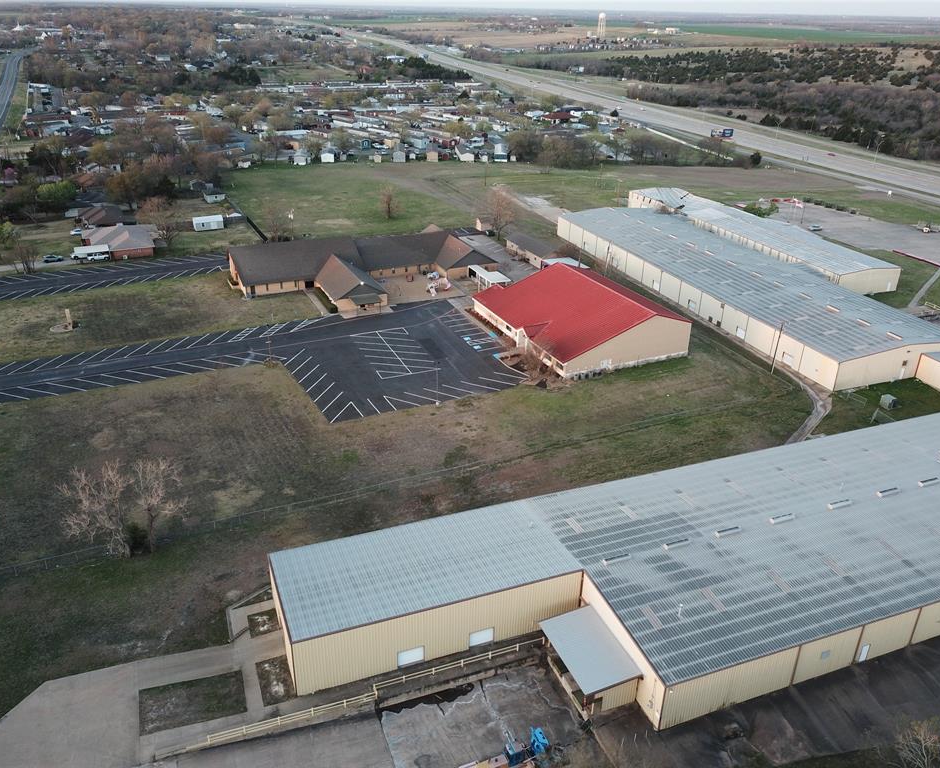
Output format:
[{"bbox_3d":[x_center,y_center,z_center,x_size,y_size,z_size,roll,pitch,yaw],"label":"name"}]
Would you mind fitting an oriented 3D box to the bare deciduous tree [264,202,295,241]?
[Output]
[{"bbox_3d":[-53.247,-43.822,209.641,7.632,10.733,7.251,-5,27,-13],"label":"bare deciduous tree"}]

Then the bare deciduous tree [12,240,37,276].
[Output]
[{"bbox_3d":[-105.660,-29.886,182.439,5.219,7.897,4.958,-14,30,-28],"label":"bare deciduous tree"}]

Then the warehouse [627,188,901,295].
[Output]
[{"bbox_3d":[77.285,-42.905,217.772,18.949,6.375,91.344,-8,28,-18],"label":"warehouse"}]

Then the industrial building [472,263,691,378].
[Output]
[{"bbox_3d":[21.566,-14.789,155.476,27.982,8.892,36.656,-11,29,-23],"label":"industrial building"}]

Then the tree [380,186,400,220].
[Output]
[{"bbox_3d":[-24.707,-55.106,234.674,5.797,9.906,5.508,-2,26,-6],"label":"tree"}]

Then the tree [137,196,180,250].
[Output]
[{"bbox_3d":[-80.195,-42.377,202.585,11.063,13.437,10.510,-9,28,-20],"label":"tree"}]

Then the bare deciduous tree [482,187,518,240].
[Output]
[{"bbox_3d":[8.334,-47.274,214.390,9.478,14.847,9.004,2,26,2],"label":"bare deciduous tree"}]

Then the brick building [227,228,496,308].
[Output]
[{"bbox_3d":[-23.114,-28.273,181.891,61.500,8.300,40.000,-10,28,-21],"label":"brick building"}]

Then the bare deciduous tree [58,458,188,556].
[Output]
[{"bbox_3d":[-39.288,14.713,88.920,13.200,12.500,9.500,1,26,0],"label":"bare deciduous tree"}]

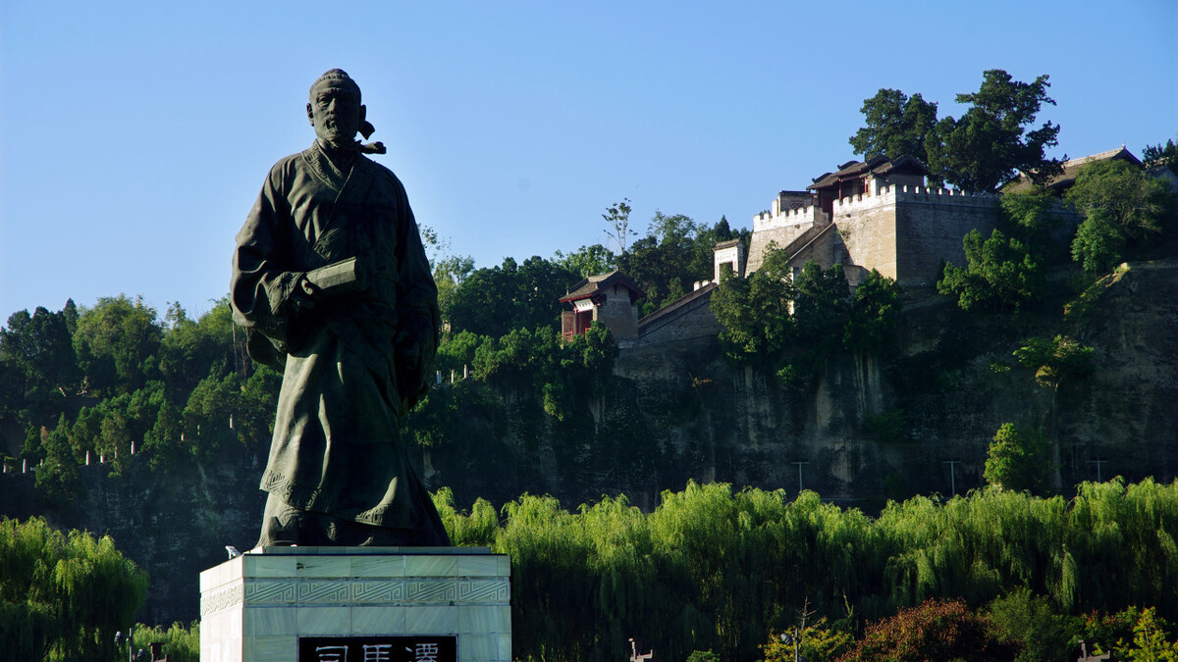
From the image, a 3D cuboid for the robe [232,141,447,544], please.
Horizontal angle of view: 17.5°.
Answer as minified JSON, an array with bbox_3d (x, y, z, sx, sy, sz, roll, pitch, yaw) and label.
[{"bbox_3d":[-6.006,0.283,92.000,4.950,9.800,3.800,0,-6,-11],"label":"robe"}]

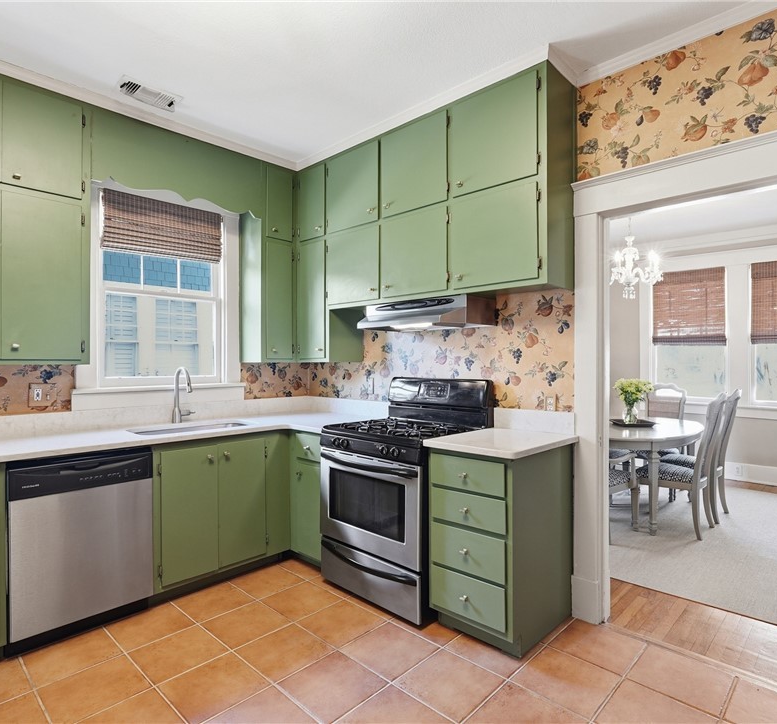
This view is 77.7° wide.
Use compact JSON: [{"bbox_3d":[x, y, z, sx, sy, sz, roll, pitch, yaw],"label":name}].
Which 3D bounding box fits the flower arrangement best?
[{"bbox_3d":[2.130,0.335,4.211,0.296,0.395,0.296,0,0,44],"label":"flower arrangement"}]

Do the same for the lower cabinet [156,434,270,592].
[{"bbox_3d":[-1.190,0.824,2.976,0.593,0.789,0.713,0,0,43],"label":"lower cabinet"}]

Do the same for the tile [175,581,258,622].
[{"bbox_3d":[-0.957,1.318,2.652,0.330,0.012,0.330,0,0,43],"label":"tile"}]

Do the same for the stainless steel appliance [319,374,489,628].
[{"bbox_3d":[0.098,0.706,2.825,0.762,1.200,0.730,0,0,43],"label":"stainless steel appliance"}]

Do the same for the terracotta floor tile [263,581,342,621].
[{"bbox_3d":[-0.479,1.311,2.658,0.331,0.010,0.331,0,0,44],"label":"terracotta floor tile"}]

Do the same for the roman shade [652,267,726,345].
[{"bbox_3d":[3.474,-0.627,5.598,0.733,0.867,0.067,0,0,44],"label":"roman shade"}]

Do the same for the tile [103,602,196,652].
[{"bbox_3d":[-1.185,1.313,2.401,0.330,0.010,0.330,0,0,43],"label":"tile"}]

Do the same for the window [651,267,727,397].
[{"bbox_3d":[3.478,-0.318,5.604,0.770,1.510,0.080,0,0,43],"label":"window"}]

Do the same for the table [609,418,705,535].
[{"bbox_3d":[2.139,0.933,4.240,1.010,0.740,1.760,0,0,43],"label":"table"}]

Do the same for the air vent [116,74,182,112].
[{"bbox_3d":[-1.294,-1.441,2.619,0.179,0.020,0.297,0,0,43],"label":"air vent"}]

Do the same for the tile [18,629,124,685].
[{"bbox_3d":[-1.416,1.313,2.156,0.330,0.010,0.330,0,0,43],"label":"tile"}]

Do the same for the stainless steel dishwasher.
[{"bbox_3d":[-1.636,0.874,2.482,0.585,0.874,0.598,0,0,44],"label":"stainless steel dishwasher"}]

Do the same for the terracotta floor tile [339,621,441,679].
[{"bbox_3d":[0.009,1.315,2.203,0.330,0.012,0.330,0,0,43],"label":"terracotta floor tile"}]

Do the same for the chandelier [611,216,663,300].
[{"bbox_3d":[2.105,-0.938,4.204,0.550,0.740,0.550,0,0,43],"label":"chandelier"}]

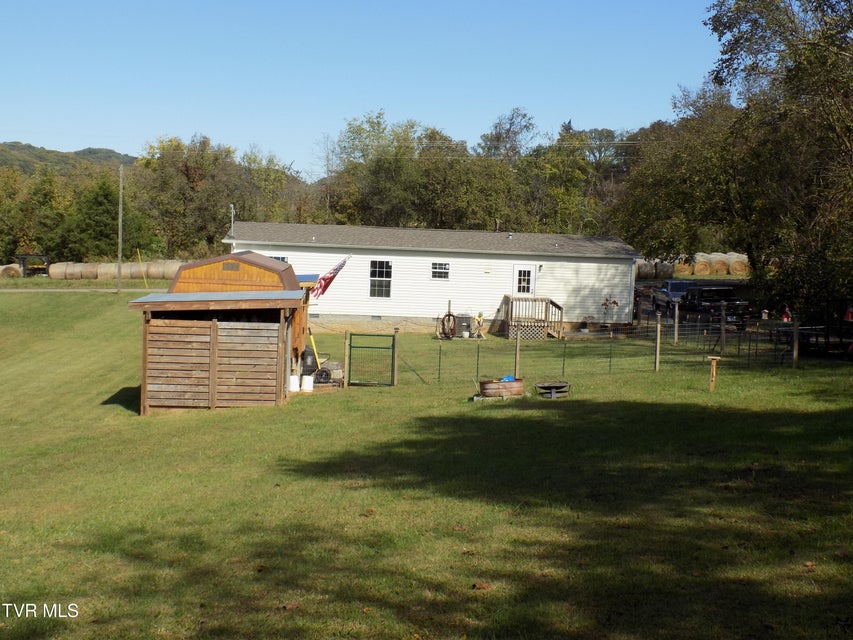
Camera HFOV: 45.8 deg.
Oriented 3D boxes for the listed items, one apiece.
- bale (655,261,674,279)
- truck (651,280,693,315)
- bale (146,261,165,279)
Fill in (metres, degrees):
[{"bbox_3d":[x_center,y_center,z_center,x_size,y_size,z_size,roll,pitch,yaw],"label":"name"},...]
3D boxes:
[{"bbox_3d":[20.062,-4.206,85.000,1.400,1.450,1.450,2,0,-6],"label":"bale"},{"bbox_3d":[14.502,-1.305,57.839,2.000,1.880,5.700,2,4,2],"label":"truck"},{"bbox_3d":[-23.557,-4.293,88.000,1.420,1.420,1.420,2,0,-3],"label":"bale"}]

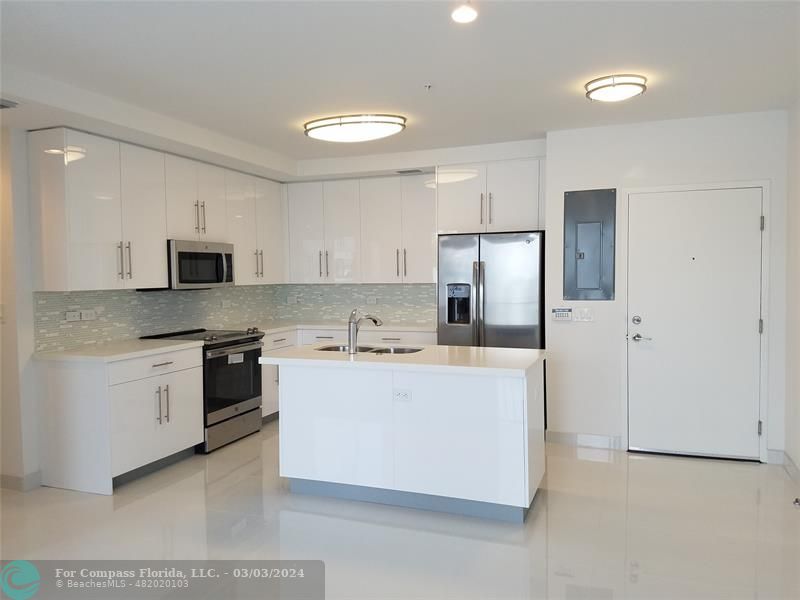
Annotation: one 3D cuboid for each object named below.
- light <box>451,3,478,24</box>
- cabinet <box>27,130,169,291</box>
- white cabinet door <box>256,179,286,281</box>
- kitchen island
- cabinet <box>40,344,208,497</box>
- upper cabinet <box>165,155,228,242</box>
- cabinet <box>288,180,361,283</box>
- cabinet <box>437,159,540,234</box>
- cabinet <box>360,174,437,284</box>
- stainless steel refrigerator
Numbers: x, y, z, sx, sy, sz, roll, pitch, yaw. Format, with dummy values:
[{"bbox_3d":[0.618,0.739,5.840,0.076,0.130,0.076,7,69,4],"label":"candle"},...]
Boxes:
[{"bbox_3d":[0.290,-1.271,2.681,0.132,0.045,0.132,-1,2,0],"label":"light"},{"bbox_3d":[-2.181,-0.614,4.443,0.328,1.077,0.925,0,2,21],"label":"cabinet"},{"bbox_3d":[-1.361,-0.699,6.217,0.030,1.075,0.469,0,3,21],"label":"white cabinet door"},{"bbox_3d":[0.050,0.801,3.965,1.684,0.902,0.877,0,2,21],"label":"kitchen island"},{"bbox_3d":[-2.020,0.822,4.452,0.633,0.879,0.933,0,2,21],"label":"cabinet"},{"bbox_3d":[-1.885,-0.843,5.207,0.340,0.687,0.768,0,2,21],"label":"upper cabinet"},{"bbox_3d":[-0.730,-0.709,6.402,0.834,1.073,0.340,0,2,21],"label":"cabinet"},{"bbox_3d":[0.891,-0.930,5.681,0.932,0.624,0.615,0,2,21],"label":"cabinet"},{"bbox_3d":[0.078,-0.710,6.162,0.911,1.077,0.330,0,2,21],"label":"cabinet"},{"bbox_3d":[0.891,0.293,5.599,0.905,1.775,0.790,0,2,21],"label":"stainless steel refrigerator"}]

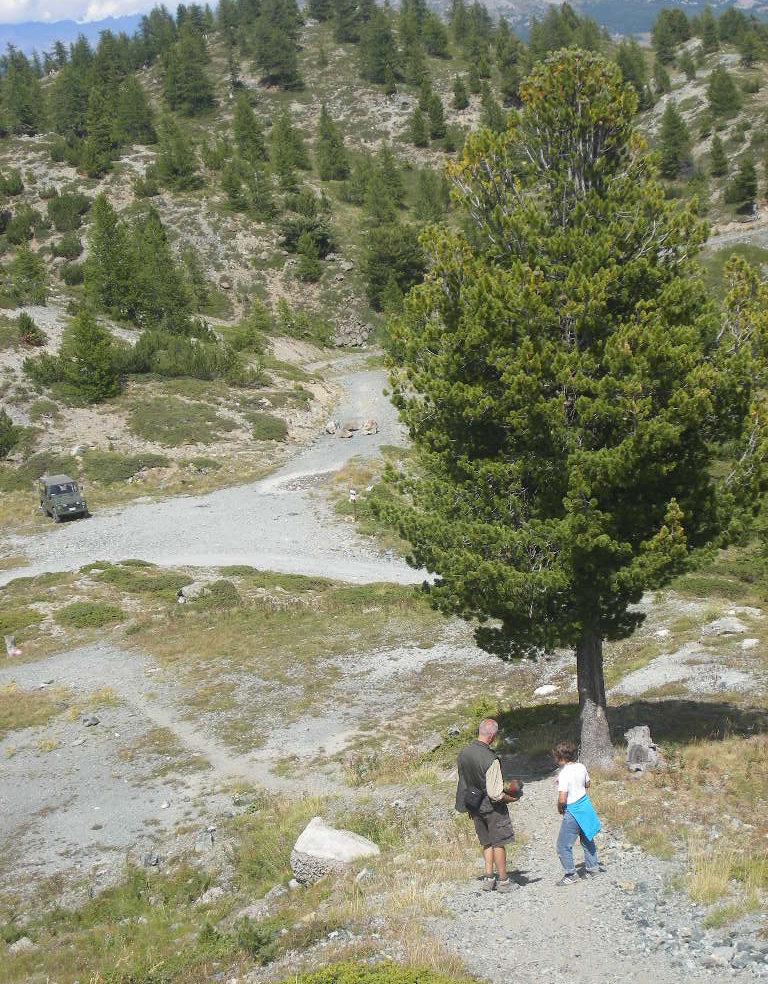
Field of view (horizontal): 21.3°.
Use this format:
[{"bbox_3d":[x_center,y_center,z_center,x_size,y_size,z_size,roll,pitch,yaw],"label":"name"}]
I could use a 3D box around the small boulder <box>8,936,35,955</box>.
[{"bbox_3d":[-3.694,4.621,20.800,0.270,0.150,0.220,0,11,0],"label":"small boulder"}]

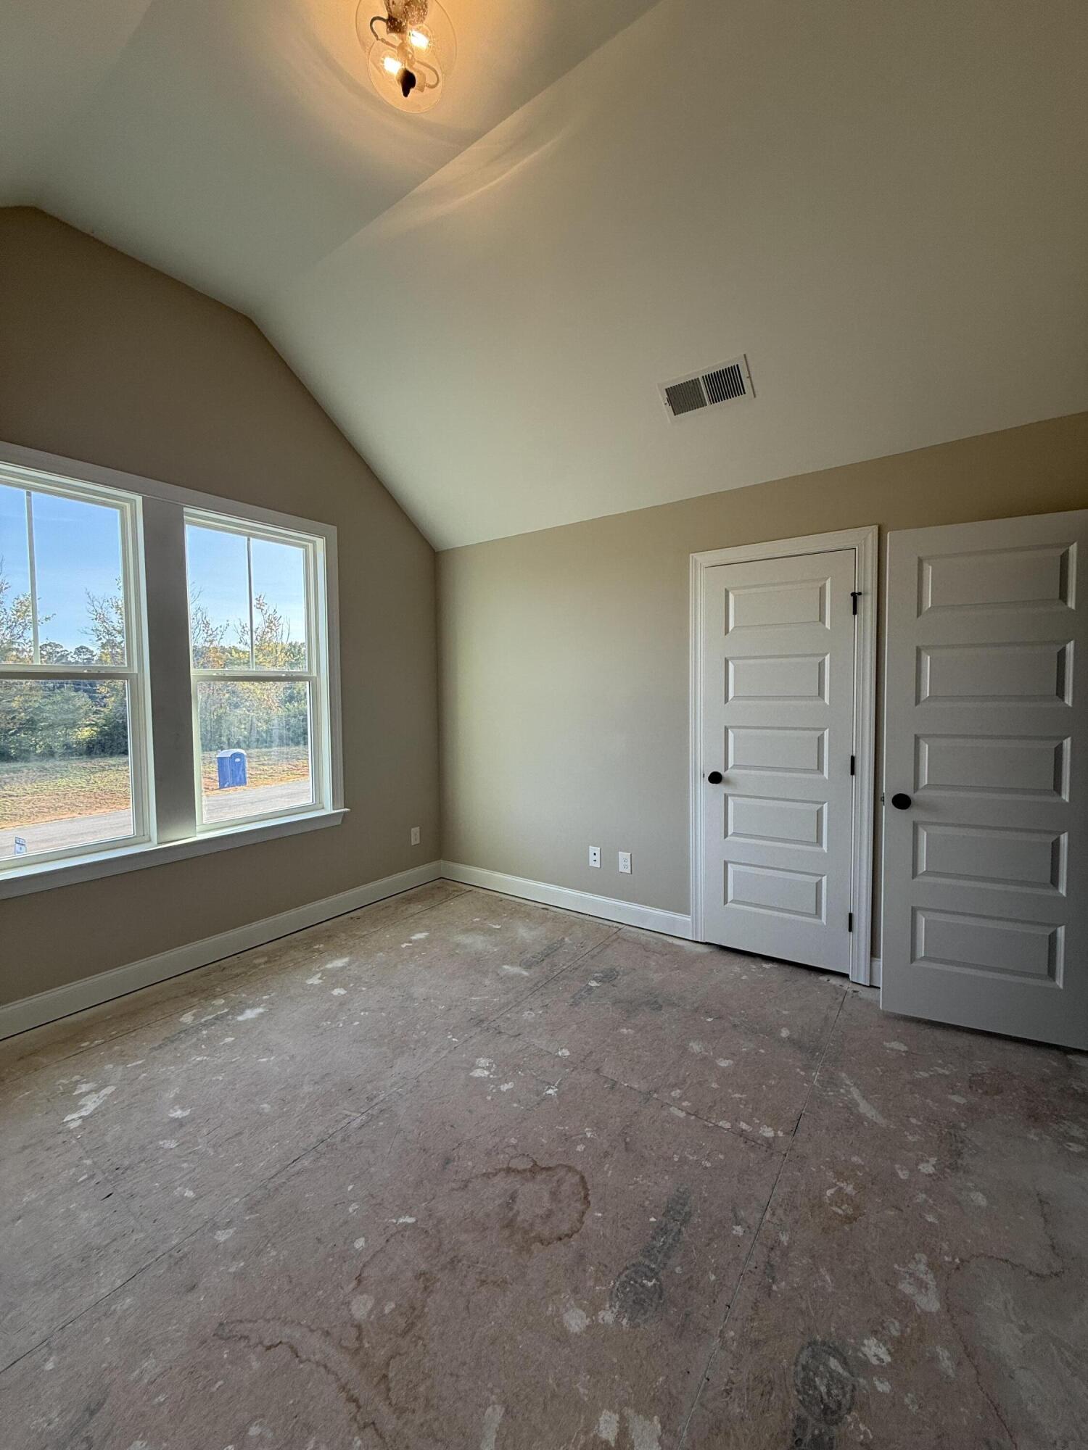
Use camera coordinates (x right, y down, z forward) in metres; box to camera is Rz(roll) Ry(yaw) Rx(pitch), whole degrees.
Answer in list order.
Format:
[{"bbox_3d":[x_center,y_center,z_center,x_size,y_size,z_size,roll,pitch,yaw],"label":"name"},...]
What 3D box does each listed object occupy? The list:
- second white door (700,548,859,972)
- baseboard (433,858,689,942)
[{"bbox_3d":[1.181,0.187,3.007,0.723,2.032,0.040,2,4,36],"label":"second white door"},{"bbox_3d":[0.033,1.112,3.868,1.971,0.137,0.020,2,4,36],"label":"baseboard"}]

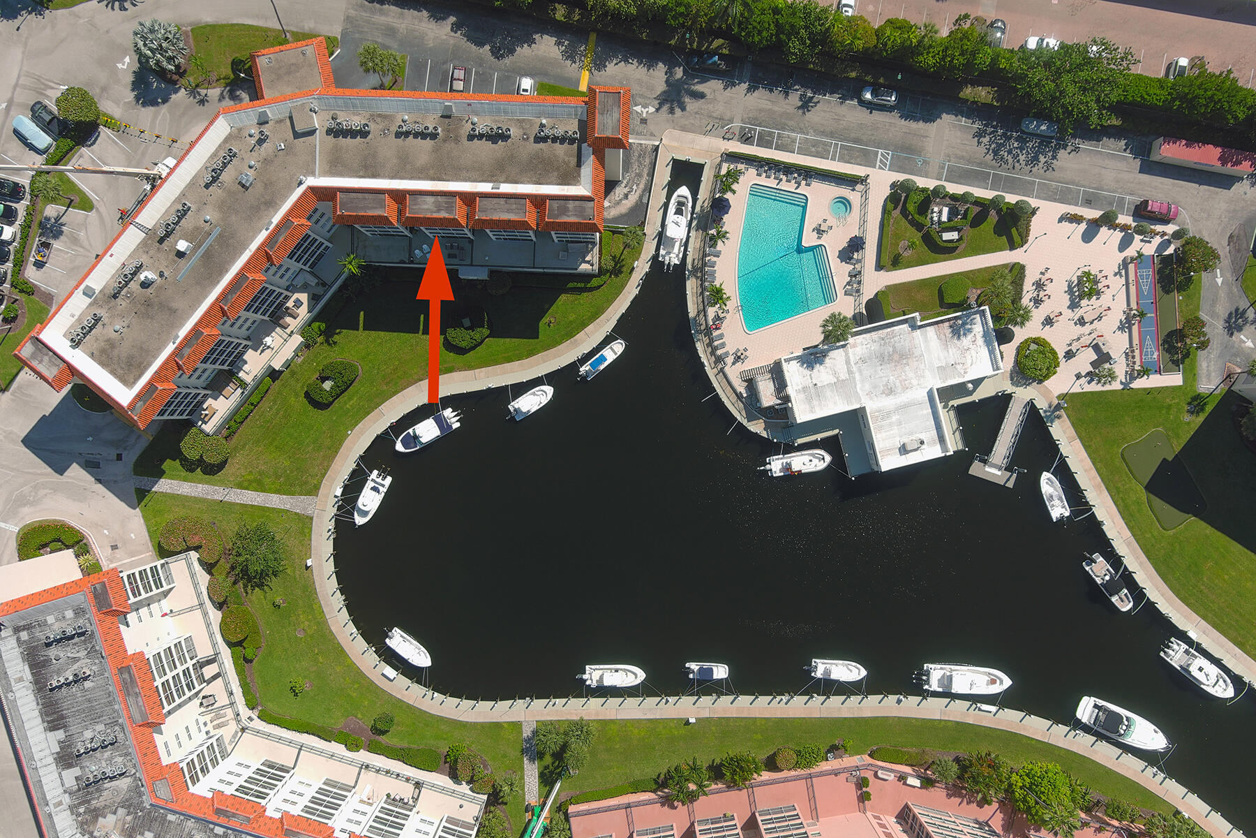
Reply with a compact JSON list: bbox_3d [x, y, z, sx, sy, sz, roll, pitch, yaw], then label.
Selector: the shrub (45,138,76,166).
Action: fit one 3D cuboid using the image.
[{"bbox_3d":[-73.793,-34.646,131.514,1.500,1.300,3.900,39,90,0],"label":"shrub"}]

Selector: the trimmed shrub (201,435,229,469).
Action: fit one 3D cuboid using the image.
[{"bbox_3d":[-53.069,3.910,130.894,3.500,2.900,3.500,0,90,0],"label":"trimmed shrub"}]

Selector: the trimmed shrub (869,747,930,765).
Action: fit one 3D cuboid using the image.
[{"bbox_3d":[35.537,44.021,132.268,7.700,1.200,1.750,7,90,0],"label":"trimmed shrub"}]

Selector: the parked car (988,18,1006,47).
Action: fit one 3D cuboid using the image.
[{"bbox_3d":[48.093,-49.815,131.943,1.870,1.550,4.700,10,90,0],"label":"parked car"}]

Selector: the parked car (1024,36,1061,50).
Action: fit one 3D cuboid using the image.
[{"bbox_3d":[53.646,-48.211,130.753,4.800,1.650,1.870,10,90,-1],"label":"parked car"}]

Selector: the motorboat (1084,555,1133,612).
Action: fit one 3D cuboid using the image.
[{"bbox_3d":[63.304,21.626,133.062,2.550,2.400,8.600,-38,90,0],"label":"motorboat"}]

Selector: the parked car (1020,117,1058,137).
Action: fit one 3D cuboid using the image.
[{"bbox_3d":[53.258,-37.719,130.799,4.750,1.500,1.850,10,90,-1],"label":"parked car"}]

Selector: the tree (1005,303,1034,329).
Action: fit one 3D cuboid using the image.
[{"bbox_3d":[49.046,-12.997,129.121,3.400,7.400,3.400,0,90,0],"label":"tree"}]

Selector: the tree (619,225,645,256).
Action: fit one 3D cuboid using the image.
[{"bbox_3d":[0.536,-22.552,128.412,3.400,5.300,3.600,0,90,-1],"label":"tree"}]

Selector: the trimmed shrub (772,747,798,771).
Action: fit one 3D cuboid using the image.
[{"bbox_3d":[20.050,43.648,130.011,3.000,2.400,3.000,0,90,-1],"label":"trimmed shrub"}]

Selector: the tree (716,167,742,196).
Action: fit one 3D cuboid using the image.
[{"bbox_3d":[12.611,-29.917,128.735,3.500,4.900,3.600,0,90,-1],"label":"tree"}]

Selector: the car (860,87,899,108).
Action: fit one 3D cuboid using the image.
[{"bbox_3d":[32.862,-42.034,131.832,4.800,1.700,1.900,9,90,0],"label":"car"}]

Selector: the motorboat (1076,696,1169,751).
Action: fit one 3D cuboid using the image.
[{"bbox_3d":[64.683,40.179,131.666,12.800,3.700,4.000,23,90,-1],"label":"motorboat"}]

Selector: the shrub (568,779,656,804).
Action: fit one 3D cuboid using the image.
[{"bbox_3d":[-2.114,48.601,132.089,11.100,1.200,1.350,-11,90,0],"label":"shrub"}]

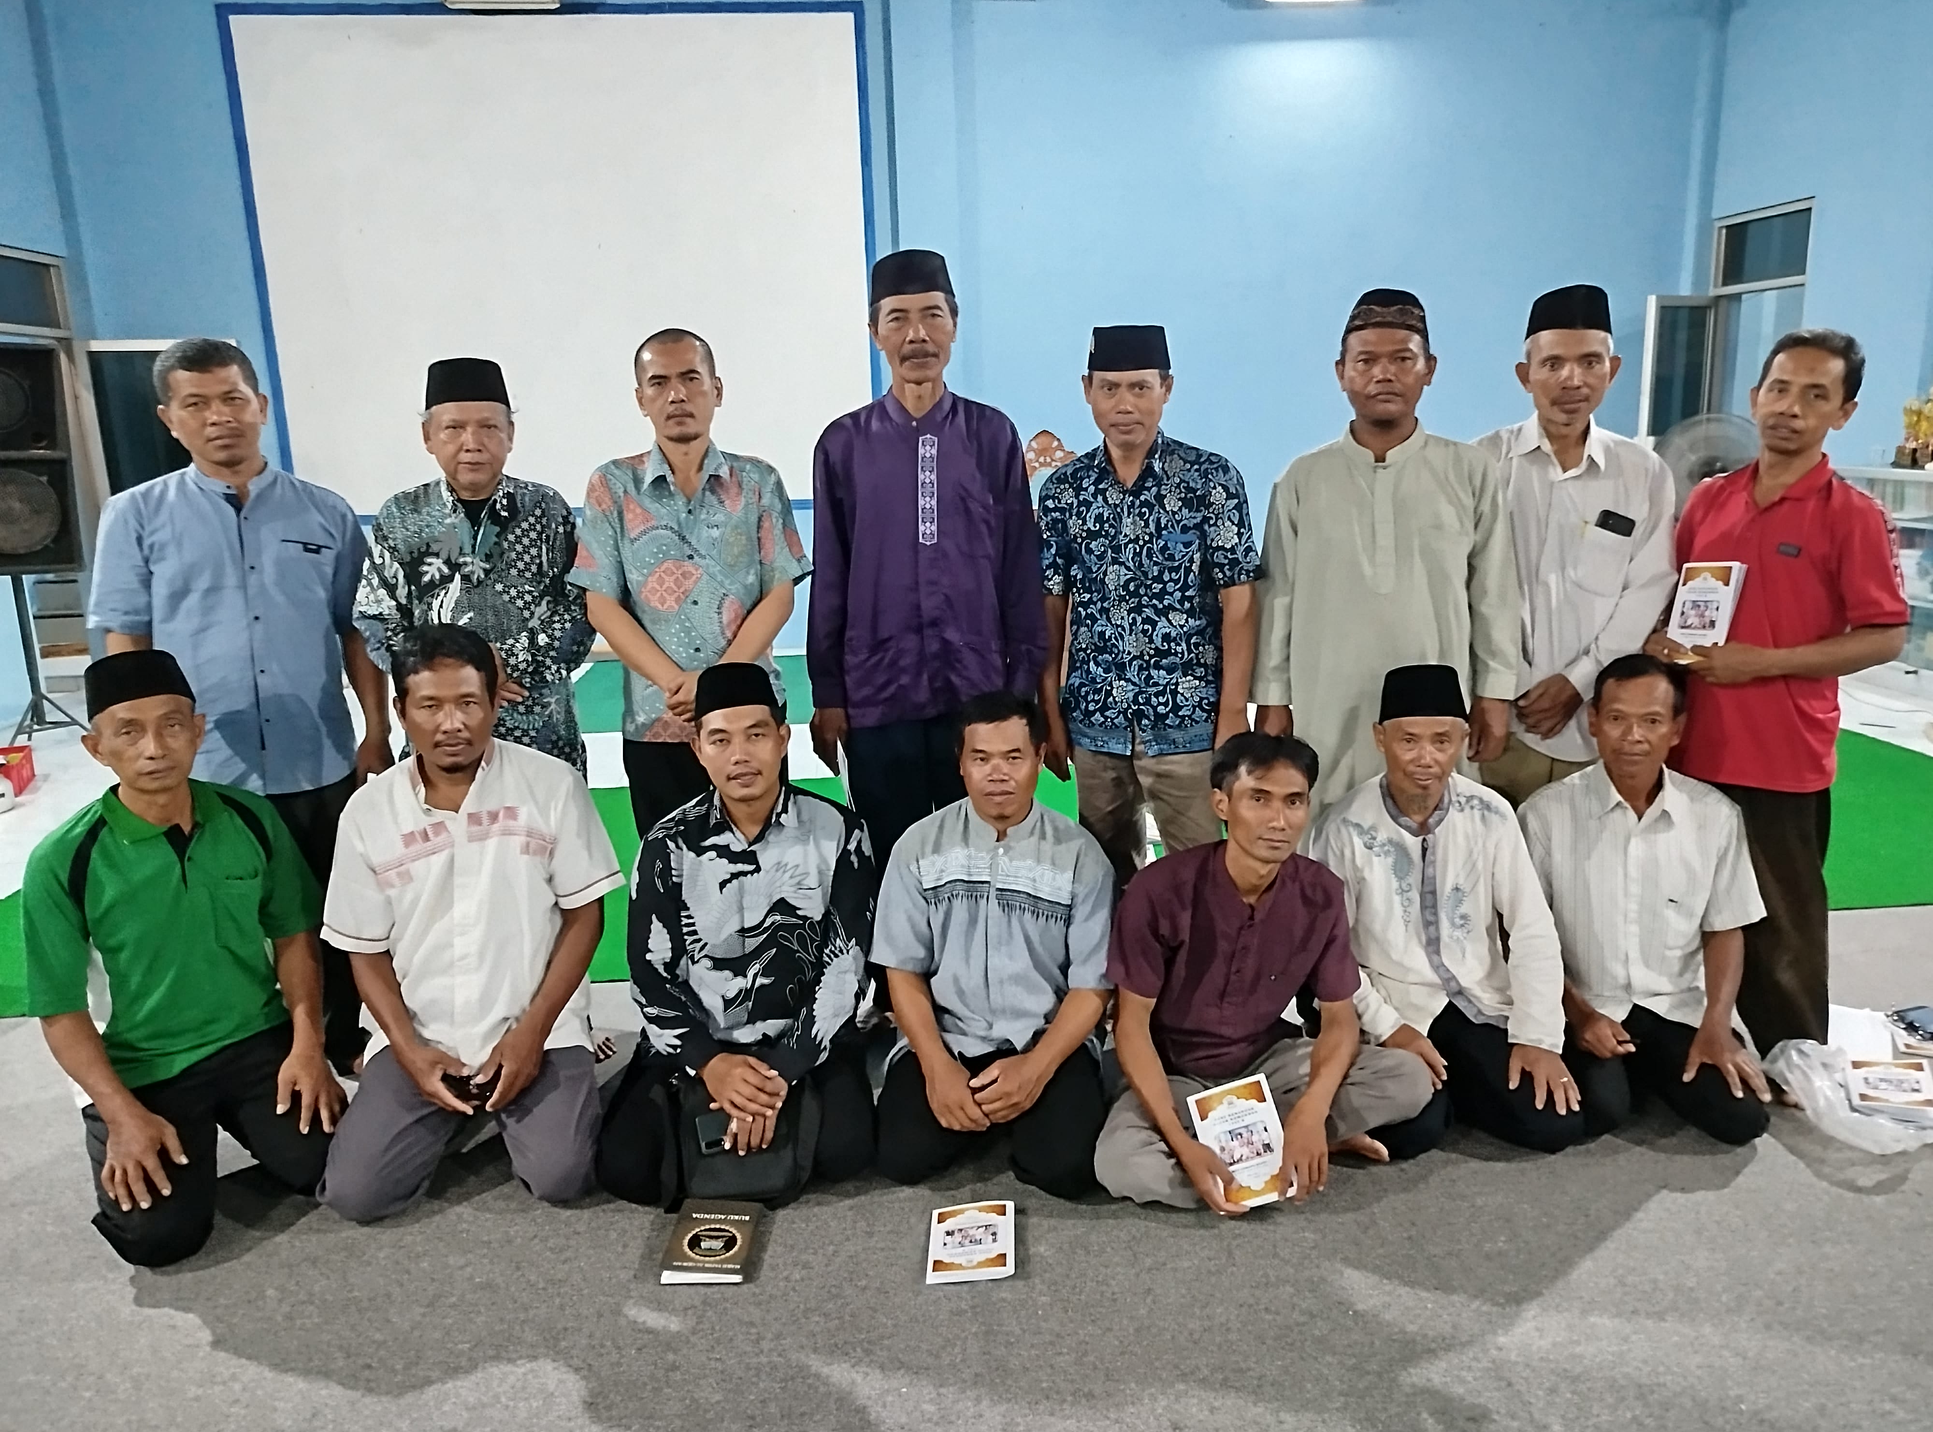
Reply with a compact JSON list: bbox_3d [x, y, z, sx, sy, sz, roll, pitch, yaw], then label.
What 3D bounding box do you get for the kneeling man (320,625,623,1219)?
[{"bbox_3d":[-0.950,0.358,2.730,0.560,1.060,0.640,-5,13,-12],"label":"kneeling man"}]

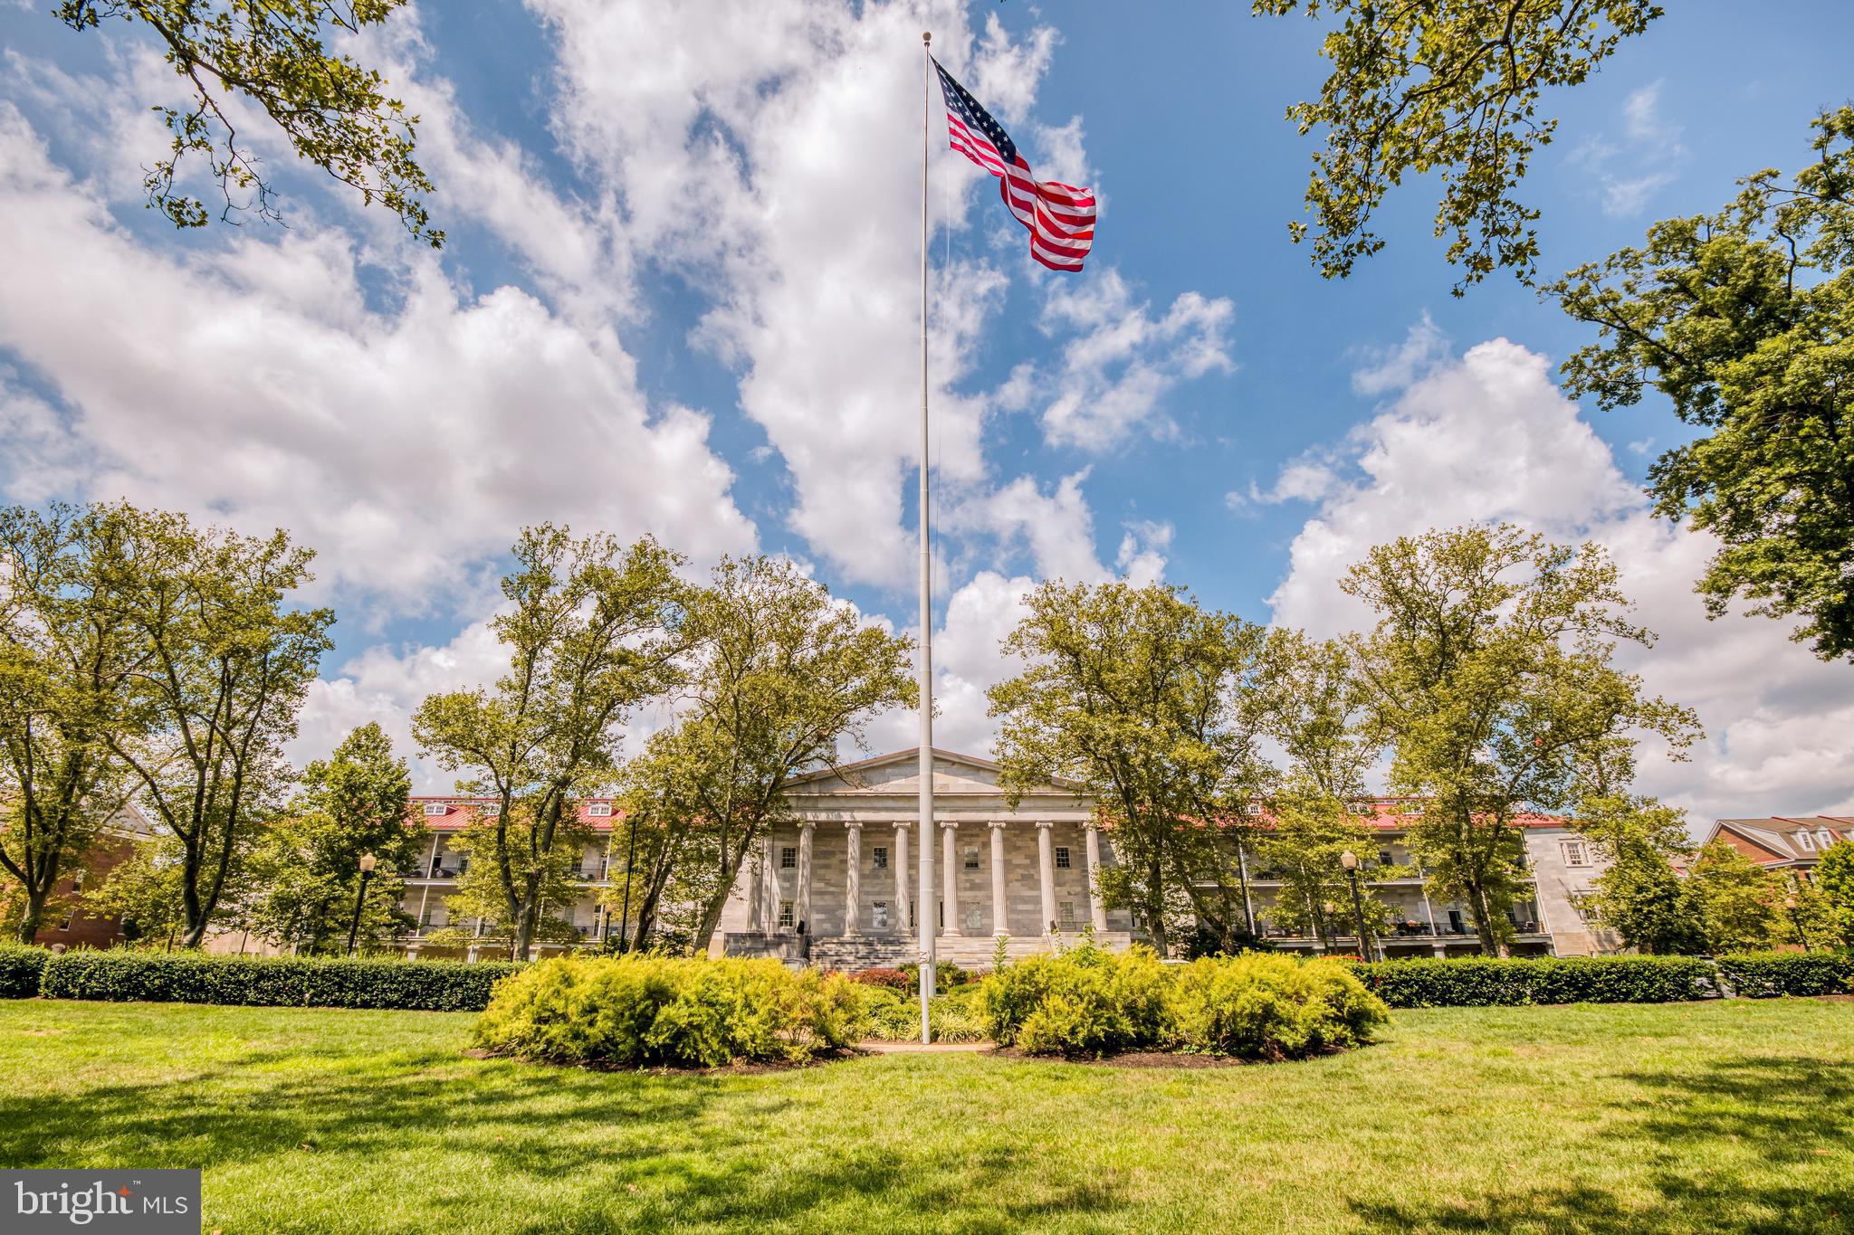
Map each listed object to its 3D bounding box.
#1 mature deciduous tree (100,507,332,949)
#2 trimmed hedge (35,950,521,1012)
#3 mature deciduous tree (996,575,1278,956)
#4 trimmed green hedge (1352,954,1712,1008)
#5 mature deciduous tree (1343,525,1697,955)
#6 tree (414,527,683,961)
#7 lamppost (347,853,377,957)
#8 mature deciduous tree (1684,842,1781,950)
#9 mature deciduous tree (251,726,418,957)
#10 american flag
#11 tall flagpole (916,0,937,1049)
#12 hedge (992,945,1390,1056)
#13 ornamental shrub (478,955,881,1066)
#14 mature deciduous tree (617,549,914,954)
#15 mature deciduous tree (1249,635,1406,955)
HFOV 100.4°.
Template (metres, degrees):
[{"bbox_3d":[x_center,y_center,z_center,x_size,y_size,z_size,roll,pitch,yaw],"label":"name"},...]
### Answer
[{"bbox_3d":[-25.172,3.412,27.405,6.200,15.838,6.000,0,-19,0],"label":"mature deciduous tree"},{"bbox_3d":[-15.049,8.529,18.093,12.370,1.000,1.100,-4,-22,9],"label":"trimmed hedge"},{"bbox_3d":[6.919,5.075,26.781,9.387,12.534,8.918,0,-19,0],"label":"mature deciduous tree"},{"bbox_3d":[10.683,6.542,13.916,6.967,0.830,1.100,2,-19,-6],"label":"trimmed green hedge"},{"bbox_3d":[20.382,4.022,27.116,9.559,14.655,9.081,0,-19,0],"label":"mature deciduous tree"},{"bbox_3d":[-13.101,4.051,27.166,8.271,14.899,7.857,0,-19,0],"label":"tree"},{"bbox_3d":[-14.767,8.017,19.975,0.420,3.666,0.420,0,-22,0],"label":"lamppost"},{"bbox_3d":[37.101,13.197,35.585,4.000,5.627,4.000,0,-22,0],"label":"mature deciduous tree"},{"bbox_3d":[-24.553,9.342,31.847,5.900,10.303,5.900,0,-22,0],"label":"mature deciduous tree"},{"bbox_3d":[2.446,-13.319,22.340,4.462,7.488,1.500,0,-22,0],"label":"american flag"},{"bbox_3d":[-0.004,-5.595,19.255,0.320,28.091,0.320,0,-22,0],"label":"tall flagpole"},{"bbox_3d":[3.868,5.990,12.245,5.850,1.350,2.700,0,-22,0],"label":"hedge"},{"bbox_3d":[-3.468,5.353,10.649,5.279,1.274,2.800,0,-19,0],"label":"ornamental shrub"},{"bbox_3d":[-5.572,4.629,26.956,10.183,13.411,9.674,0,-19,0],"label":"mature deciduous tree"},{"bbox_3d":[16.267,6.831,31.449,5.600,12.817,5.400,0,-19,0],"label":"mature deciduous tree"}]

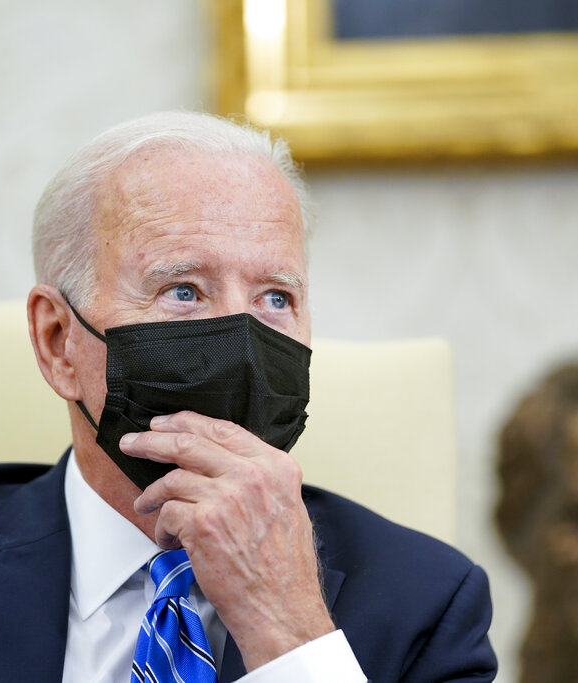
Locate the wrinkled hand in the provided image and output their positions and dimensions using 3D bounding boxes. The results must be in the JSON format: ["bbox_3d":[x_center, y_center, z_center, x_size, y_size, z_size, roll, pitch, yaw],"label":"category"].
[{"bbox_3d":[-0.031,0.113,2.620,0.100,0.165,0.085,-30,-3,-7],"label":"wrinkled hand"}]

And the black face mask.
[{"bbox_3d":[-0.049,0.035,2.710,0.145,0.115,0.110,3,-8,-29],"label":"black face mask"}]

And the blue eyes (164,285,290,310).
[{"bbox_3d":[-0.038,-0.027,2.690,0.090,0.014,0.022,3,-8,-29],"label":"blue eyes"}]

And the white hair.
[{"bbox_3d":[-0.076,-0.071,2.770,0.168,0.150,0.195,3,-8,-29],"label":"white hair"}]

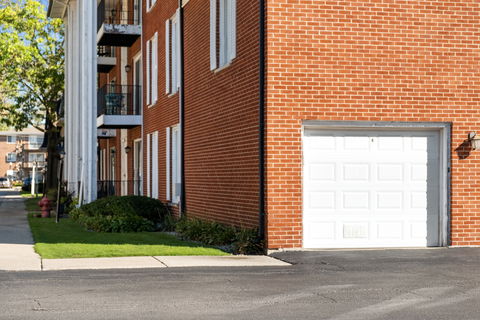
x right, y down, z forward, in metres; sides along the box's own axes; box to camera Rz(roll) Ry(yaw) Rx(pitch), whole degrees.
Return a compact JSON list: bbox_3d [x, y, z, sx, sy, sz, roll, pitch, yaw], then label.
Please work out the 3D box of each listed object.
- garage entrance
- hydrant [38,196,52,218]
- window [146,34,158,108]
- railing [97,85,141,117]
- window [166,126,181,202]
[{"bbox_3d":[2.156,0.462,14.995,2.446,1.954,0.102,0,-1,-14],"label":"garage entrance"},{"bbox_3d":[-6.062,1.470,28.629,0.406,0.670,0.406,0,-1,-13],"label":"hydrant"},{"bbox_3d":[-2.559,-2.627,26.995,0.142,1.969,2.294,0,-1,-13],"label":"window"},{"bbox_3d":[-4.059,-1.865,30.649,1.188,0.974,2.862,0,-1,-13],"label":"railing"},{"bbox_3d":[-1.665,0.106,23.241,0.142,1.959,2.274,0,-1,-13],"label":"window"}]

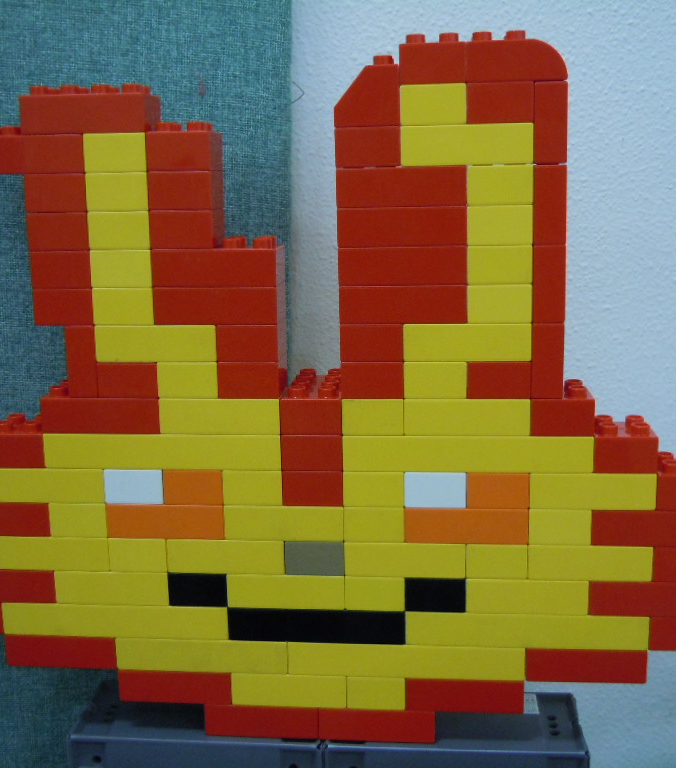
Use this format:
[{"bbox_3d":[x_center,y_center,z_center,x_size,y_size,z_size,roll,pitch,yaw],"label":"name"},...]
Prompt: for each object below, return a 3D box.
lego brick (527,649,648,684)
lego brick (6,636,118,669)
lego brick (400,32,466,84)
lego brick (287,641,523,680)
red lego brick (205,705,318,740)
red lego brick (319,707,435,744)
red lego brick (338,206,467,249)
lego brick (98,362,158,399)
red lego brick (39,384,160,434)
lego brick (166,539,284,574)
[{"bbox_3d":[0.134,0.146,0.549,0.064,0.021,0.032,0,11,6],"label":"lego brick"},{"bbox_3d":[-0.153,0.145,0.575,0.064,0.023,0.032,0,11,6],"label":"lego brick"},{"bbox_3d":[0.048,-0.158,0.496,0.032,0.024,0.032,0,11,7],"label":"lego brick"},{"bbox_3d":[0.038,0.144,0.555,0.128,0.021,0.032,0,11,6],"label":"lego brick"},{"bbox_3d":[-0.041,0.184,0.575,0.064,0.021,0.032,0,11,5],"label":"red lego brick"},{"bbox_3d":[0.022,0.184,0.566,0.064,0.020,0.032,0,11,5],"label":"red lego brick"},{"bbox_3d":[0.034,-0.082,0.514,0.064,0.021,0.032,0,11,5],"label":"red lego brick"},{"bbox_3d":[-0.108,-0.006,0.543,0.032,0.021,0.032,0,11,5],"label":"lego brick"},{"bbox_3d":[-0.124,0.012,0.548,0.064,0.023,0.032,0,11,6],"label":"red lego brick"},{"bbox_3d":[-0.059,0.088,0.554,0.064,0.023,0.032,0,11,6],"label":"lego brick"}]

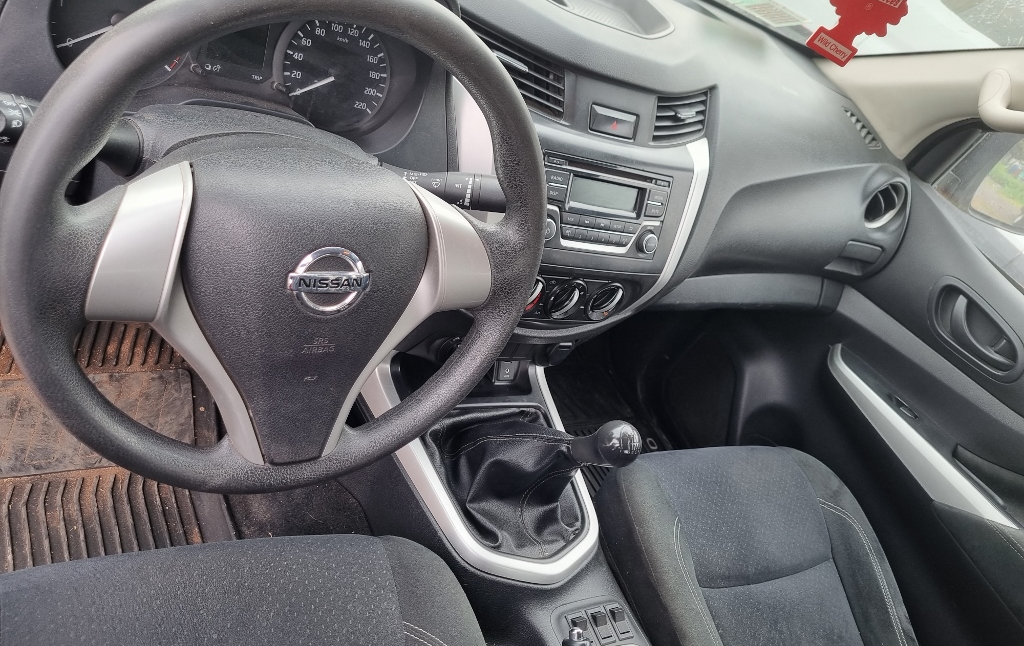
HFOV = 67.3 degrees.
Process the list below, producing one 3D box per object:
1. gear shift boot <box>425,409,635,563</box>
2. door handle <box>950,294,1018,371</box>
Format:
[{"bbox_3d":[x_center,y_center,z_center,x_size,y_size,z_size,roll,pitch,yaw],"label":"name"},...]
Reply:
[{"bbox_3d":[0.049,0.125,0.898,0.194,0.211,0.210,2,46,-35],"label":"gear shift boot"},{"bbox_3d":[0.687,0.023,1.136,0.033,0.054,0.125,2,46,-35],"label":"door handle"}]

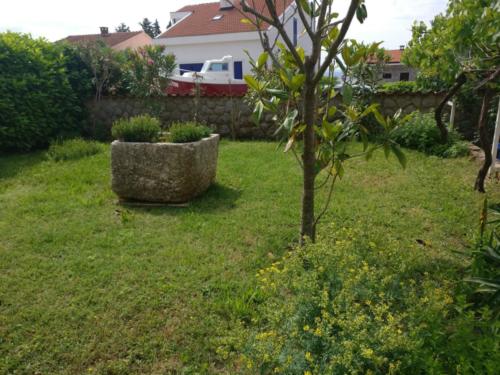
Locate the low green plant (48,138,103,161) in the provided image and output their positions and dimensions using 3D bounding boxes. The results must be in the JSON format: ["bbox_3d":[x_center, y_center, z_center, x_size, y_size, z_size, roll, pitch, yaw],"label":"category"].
[{"bbox_3d":[-3.990,-0.913,9.126,1.250,0.380,0.950,-5,14,-19],"label":"low green plant"}]

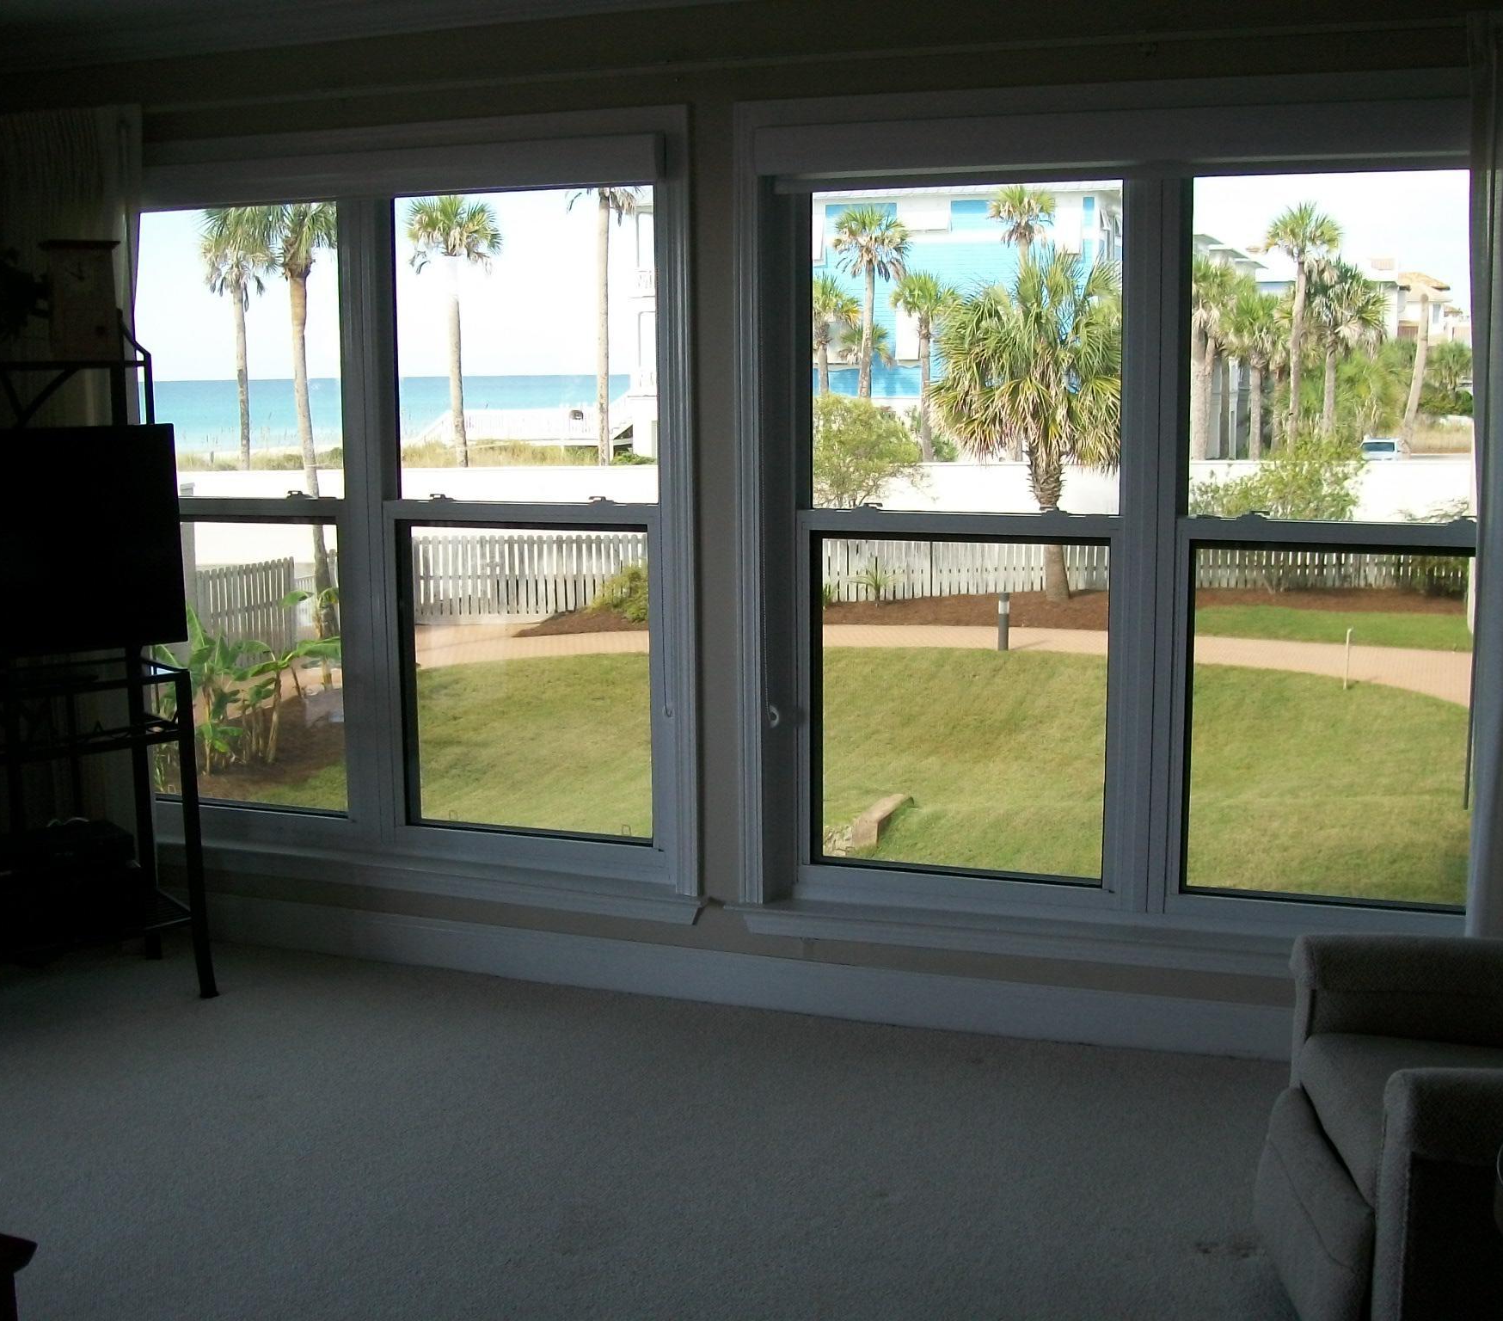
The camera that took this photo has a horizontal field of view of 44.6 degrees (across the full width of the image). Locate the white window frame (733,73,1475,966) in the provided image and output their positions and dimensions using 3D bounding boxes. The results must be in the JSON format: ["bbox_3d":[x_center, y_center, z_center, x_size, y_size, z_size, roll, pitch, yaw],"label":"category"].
[{"bbox_3d":[0.820,-0.275,4.048,1.786,1.955,0.170,3,9,20],"label":"white window frame"}]

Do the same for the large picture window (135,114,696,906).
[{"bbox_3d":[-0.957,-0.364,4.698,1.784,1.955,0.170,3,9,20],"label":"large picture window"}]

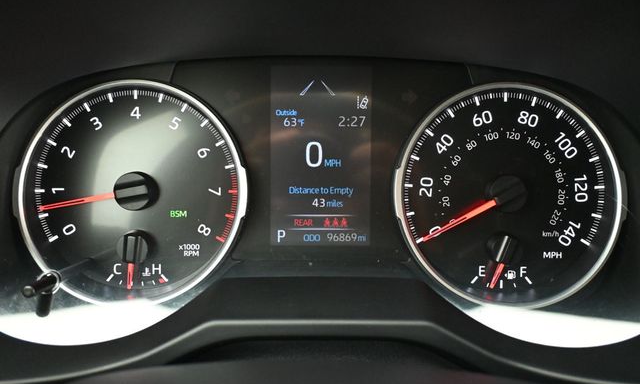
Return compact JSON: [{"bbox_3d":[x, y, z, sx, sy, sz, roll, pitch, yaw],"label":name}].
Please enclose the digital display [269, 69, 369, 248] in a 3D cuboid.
[{"bbox_3d":[0.001,-0.019,0.300,0.052,0.094,0.010,0,4,0],"label":"digital display"}]

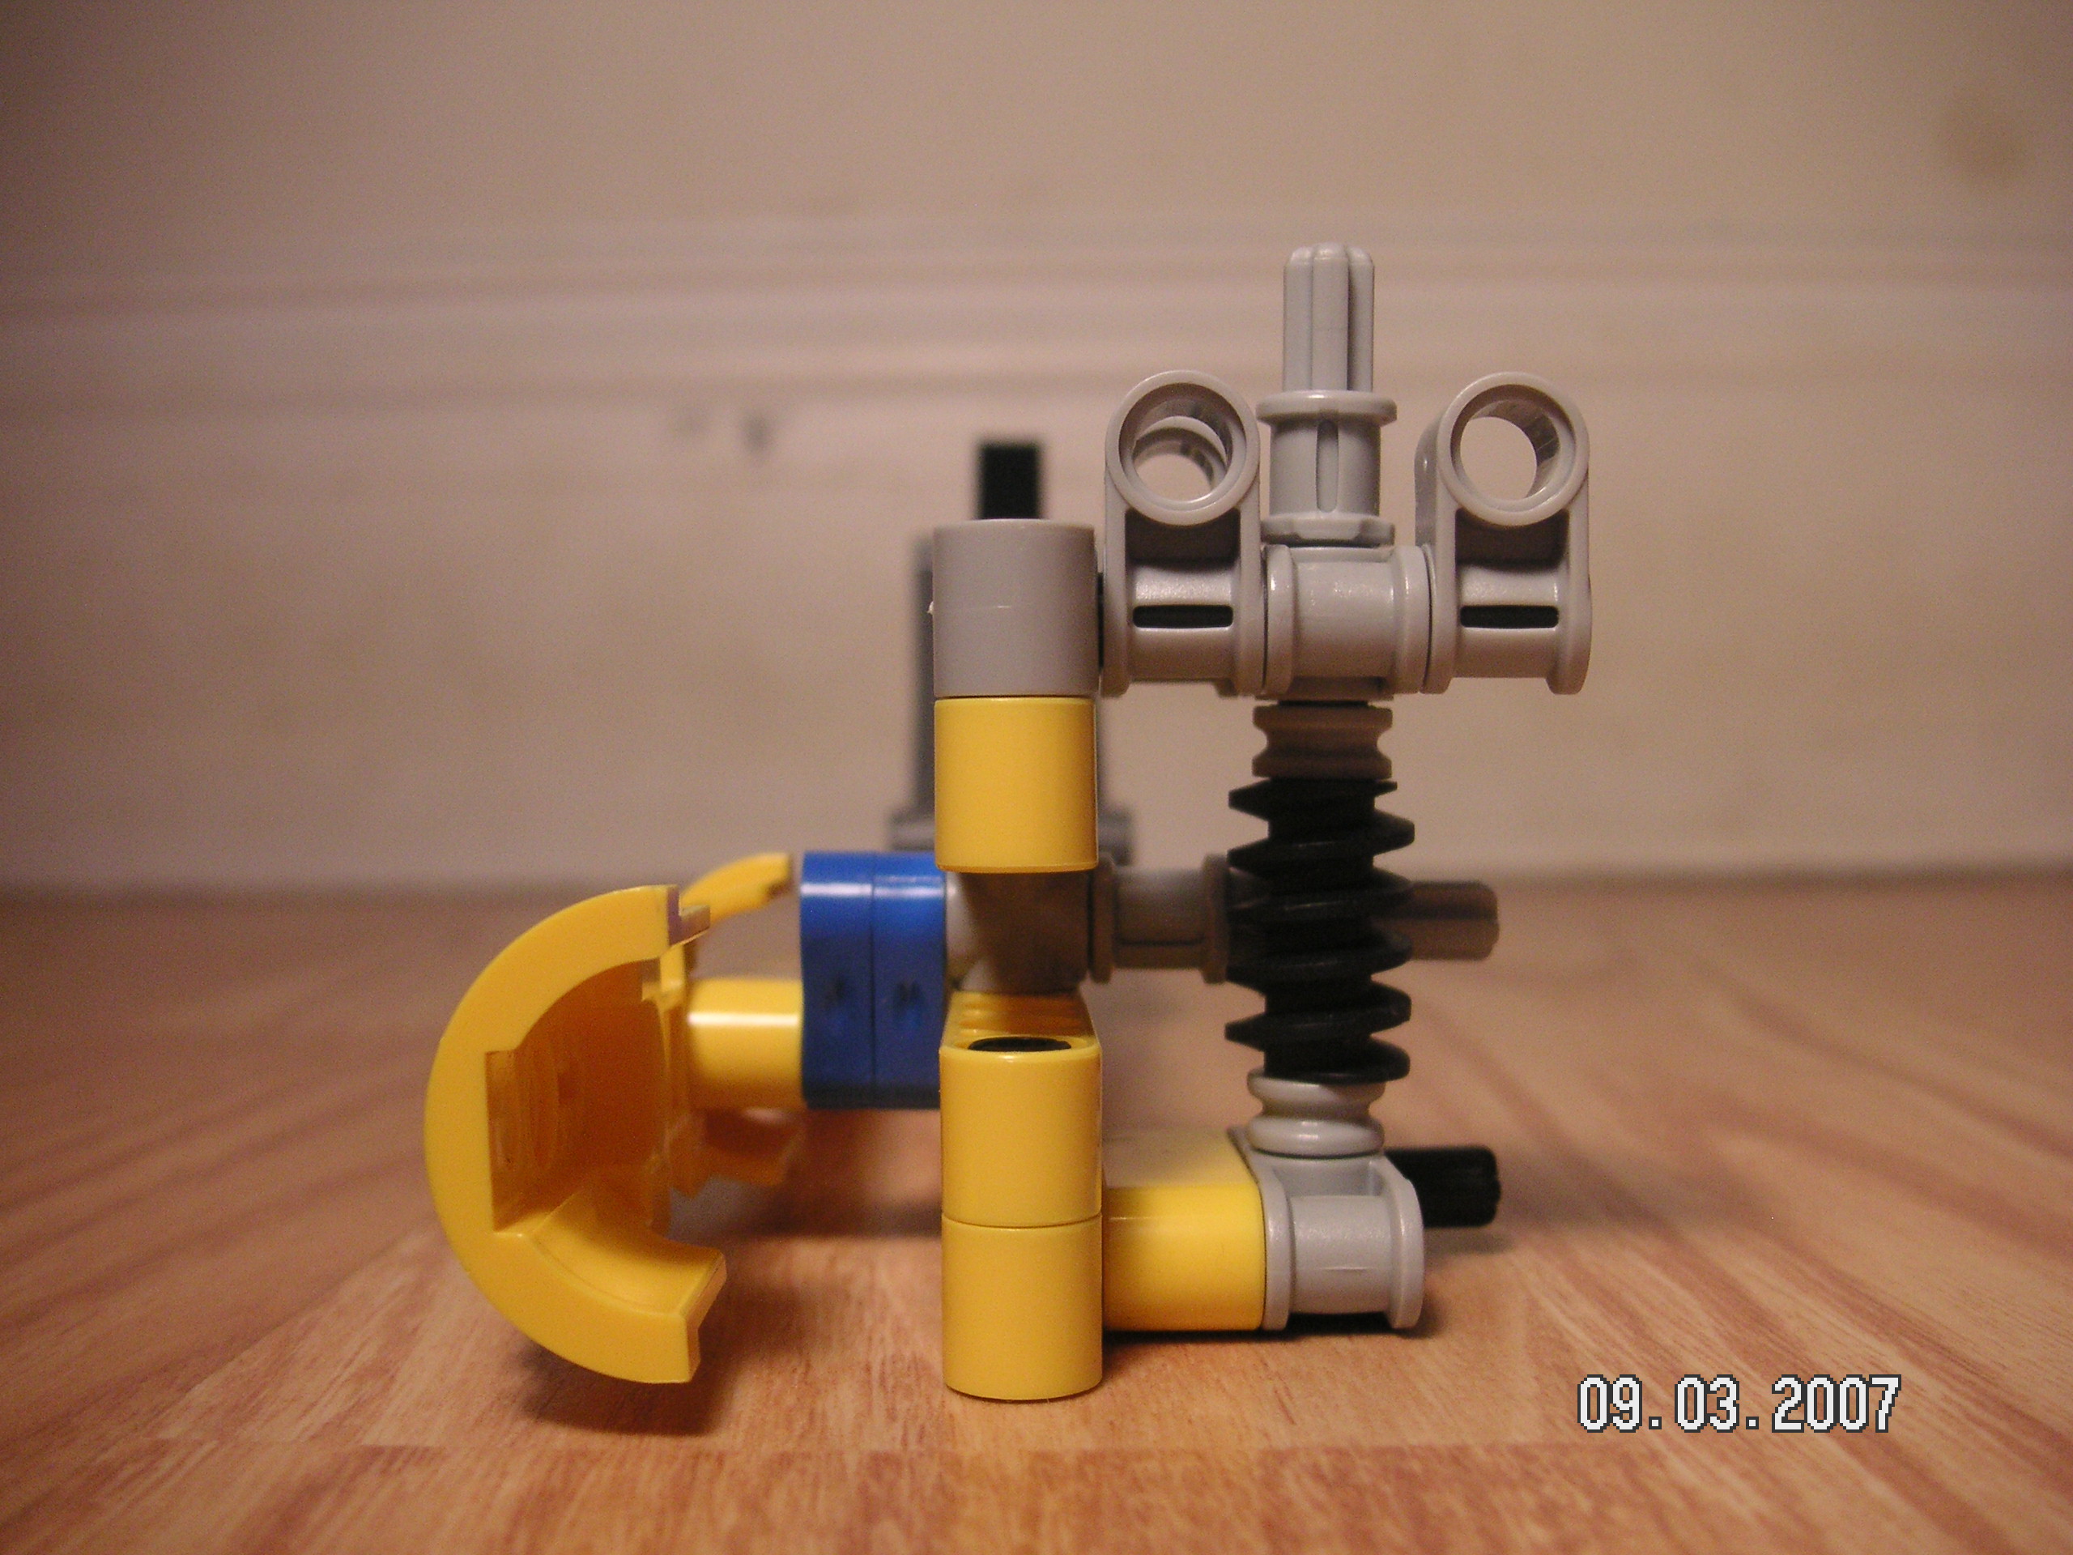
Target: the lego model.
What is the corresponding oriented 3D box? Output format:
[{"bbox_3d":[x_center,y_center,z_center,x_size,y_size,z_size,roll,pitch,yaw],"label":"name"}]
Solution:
[{"bbox_3d":[-0.001,0.001,0.131,0.059,0.058,0.058,0,0,0],"label":"lego model"}]

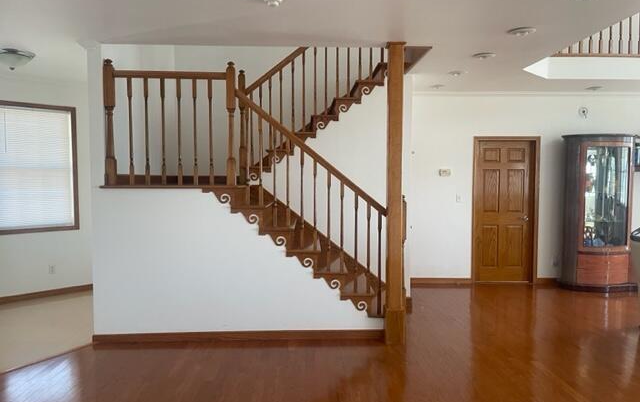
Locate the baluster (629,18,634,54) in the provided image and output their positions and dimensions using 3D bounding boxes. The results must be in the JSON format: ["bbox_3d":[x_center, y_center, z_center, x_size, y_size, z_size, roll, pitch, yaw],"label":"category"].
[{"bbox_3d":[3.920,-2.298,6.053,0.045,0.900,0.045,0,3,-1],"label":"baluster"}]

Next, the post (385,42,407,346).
[{"bbox_3d":[0.690,-0.070,4.371,0.175,2.740,0.175,0,3,-2],"label":"post"}]

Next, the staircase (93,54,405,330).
[{"bbox_3d":[-0.530,-0.254,5.574,3.000,3.000,2.350,0,3,-2],"label":"staircase"}]

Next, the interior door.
[{"bbox_3d":[2.660,0.165,6.944,0.840,2.050,0.050,0,3,-1],"label":"interior door"}]

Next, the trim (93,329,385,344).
[{"bbox_3d":[-0.745,1.249,4.415,2.650,0.100,0.020,0,3,-2],"label":"trim"}]

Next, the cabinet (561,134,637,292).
[{"bbox_3d":[3.810,0.161,6.594,0.940,2.080,0.560,0,3,-1],"label":"cabinet"}]

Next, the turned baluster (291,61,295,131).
[{"bbox_3d":[-0.321,-1.222,5.591,0.042,0.850,0.042,0,3,-2],"label":"turned baluster"}]

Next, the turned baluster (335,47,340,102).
[{"bbox_3d":[0.204,-1.598,5.574,0.042,0.850,0.042,0,3,-2],"label":"turned baluster"}]

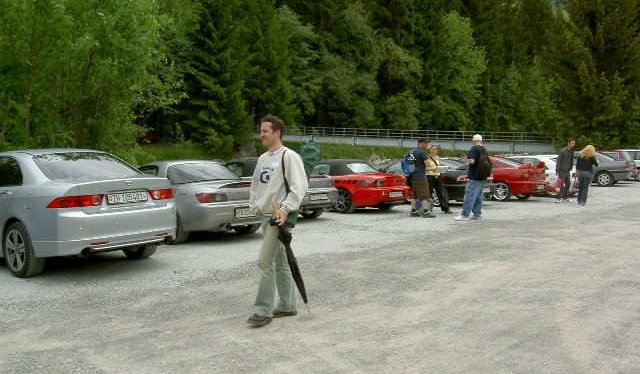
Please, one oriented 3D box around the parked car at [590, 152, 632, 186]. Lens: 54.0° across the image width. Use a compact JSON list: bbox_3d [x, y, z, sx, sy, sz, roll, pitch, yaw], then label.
[{"bbox_3d":[11.324,-0.803,27.679,4.500,1.420,1.730,2,4,33],"label":"parked car"}]

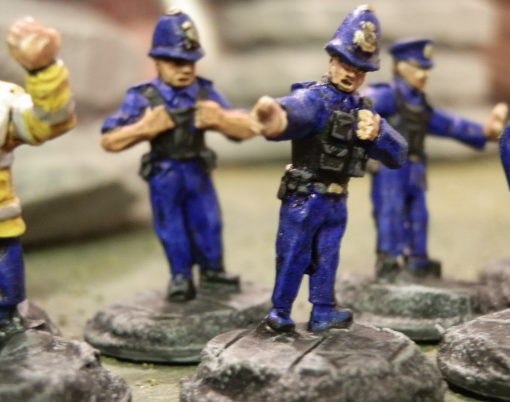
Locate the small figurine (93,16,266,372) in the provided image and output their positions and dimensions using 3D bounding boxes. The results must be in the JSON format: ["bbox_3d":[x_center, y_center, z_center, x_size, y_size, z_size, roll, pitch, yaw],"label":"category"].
[{"bbox_3d":[-0.009,-0.003,0.115,0.023,0.040,0.023,-1,6,-14],"label":"small figurine"}]

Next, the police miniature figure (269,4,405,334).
[{"bbox_3d":[0.007,-0.003,0.096,0.018,0.034,0.011,-4,7,-35],"label":"police miniature figure"}]

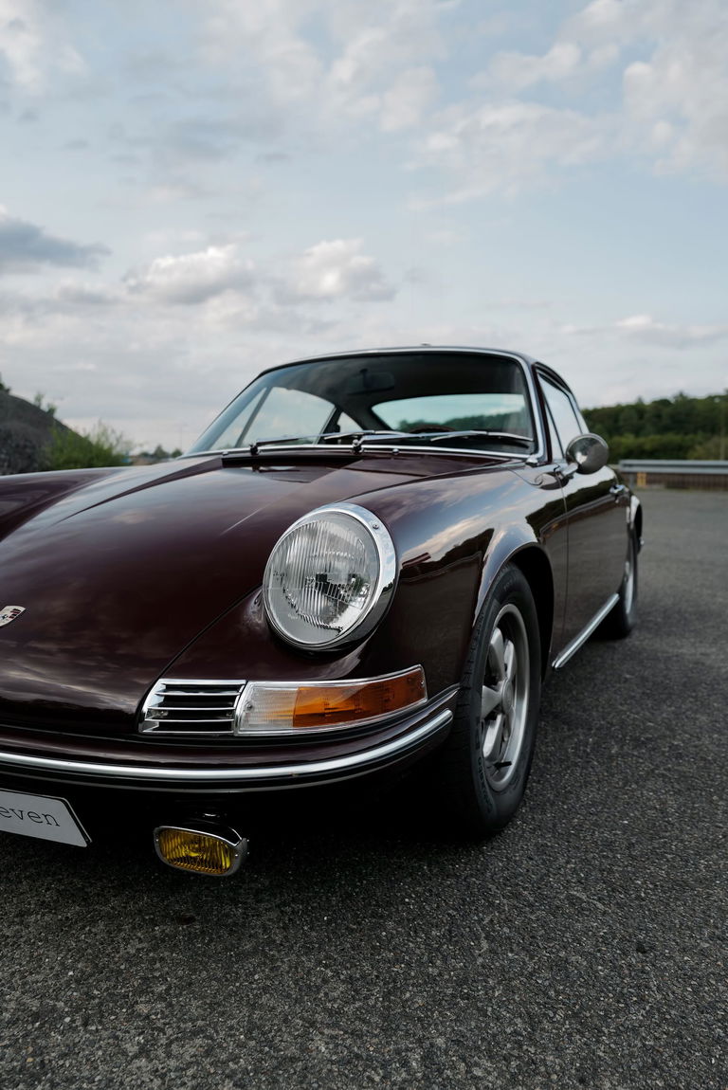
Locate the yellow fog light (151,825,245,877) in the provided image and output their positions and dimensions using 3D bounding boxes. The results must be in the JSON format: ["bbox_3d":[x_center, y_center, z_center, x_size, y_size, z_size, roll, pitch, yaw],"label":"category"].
[{"bbox_3d":[-0.249,0.467,1.335,0.162,0.076,0.075,2,12,24],"label":"yellow fog light"}]

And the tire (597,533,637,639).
[{"bbox_3d":[1.160,0.121,3.980,0.190,0.620,0.625,0,5,24],"label":"tire"}]

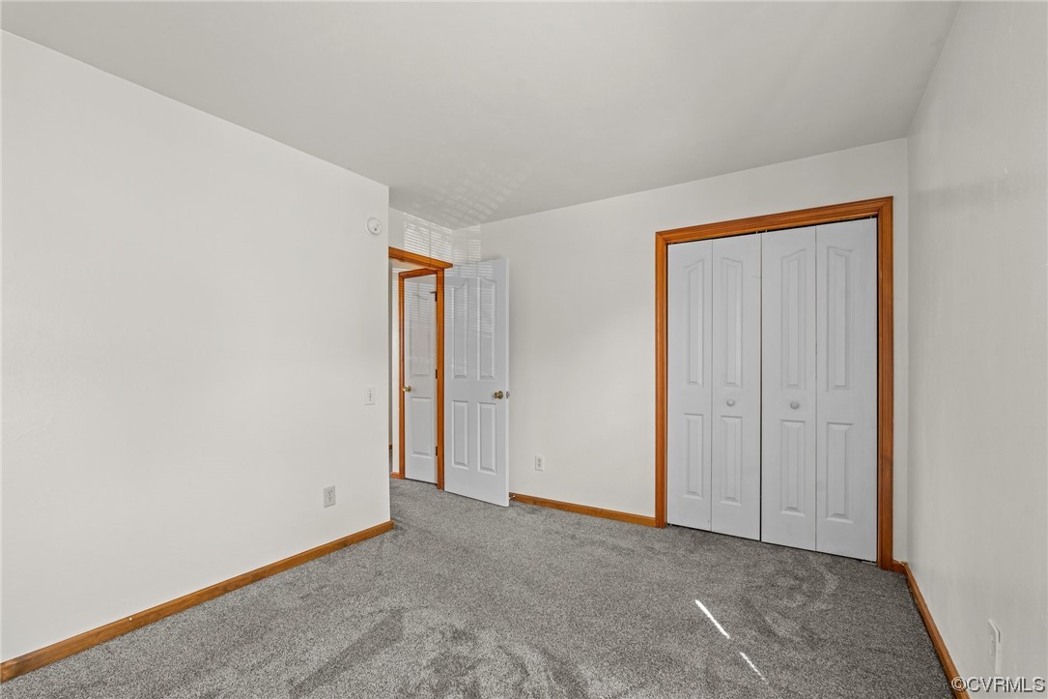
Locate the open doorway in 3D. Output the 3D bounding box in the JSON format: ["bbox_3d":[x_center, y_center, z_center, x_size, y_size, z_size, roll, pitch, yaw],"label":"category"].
[{"bbox_3d":[-0.987,0.251,4.042,0.135,2.110,0.890,0,-1,33],"label":"open doorway"}]

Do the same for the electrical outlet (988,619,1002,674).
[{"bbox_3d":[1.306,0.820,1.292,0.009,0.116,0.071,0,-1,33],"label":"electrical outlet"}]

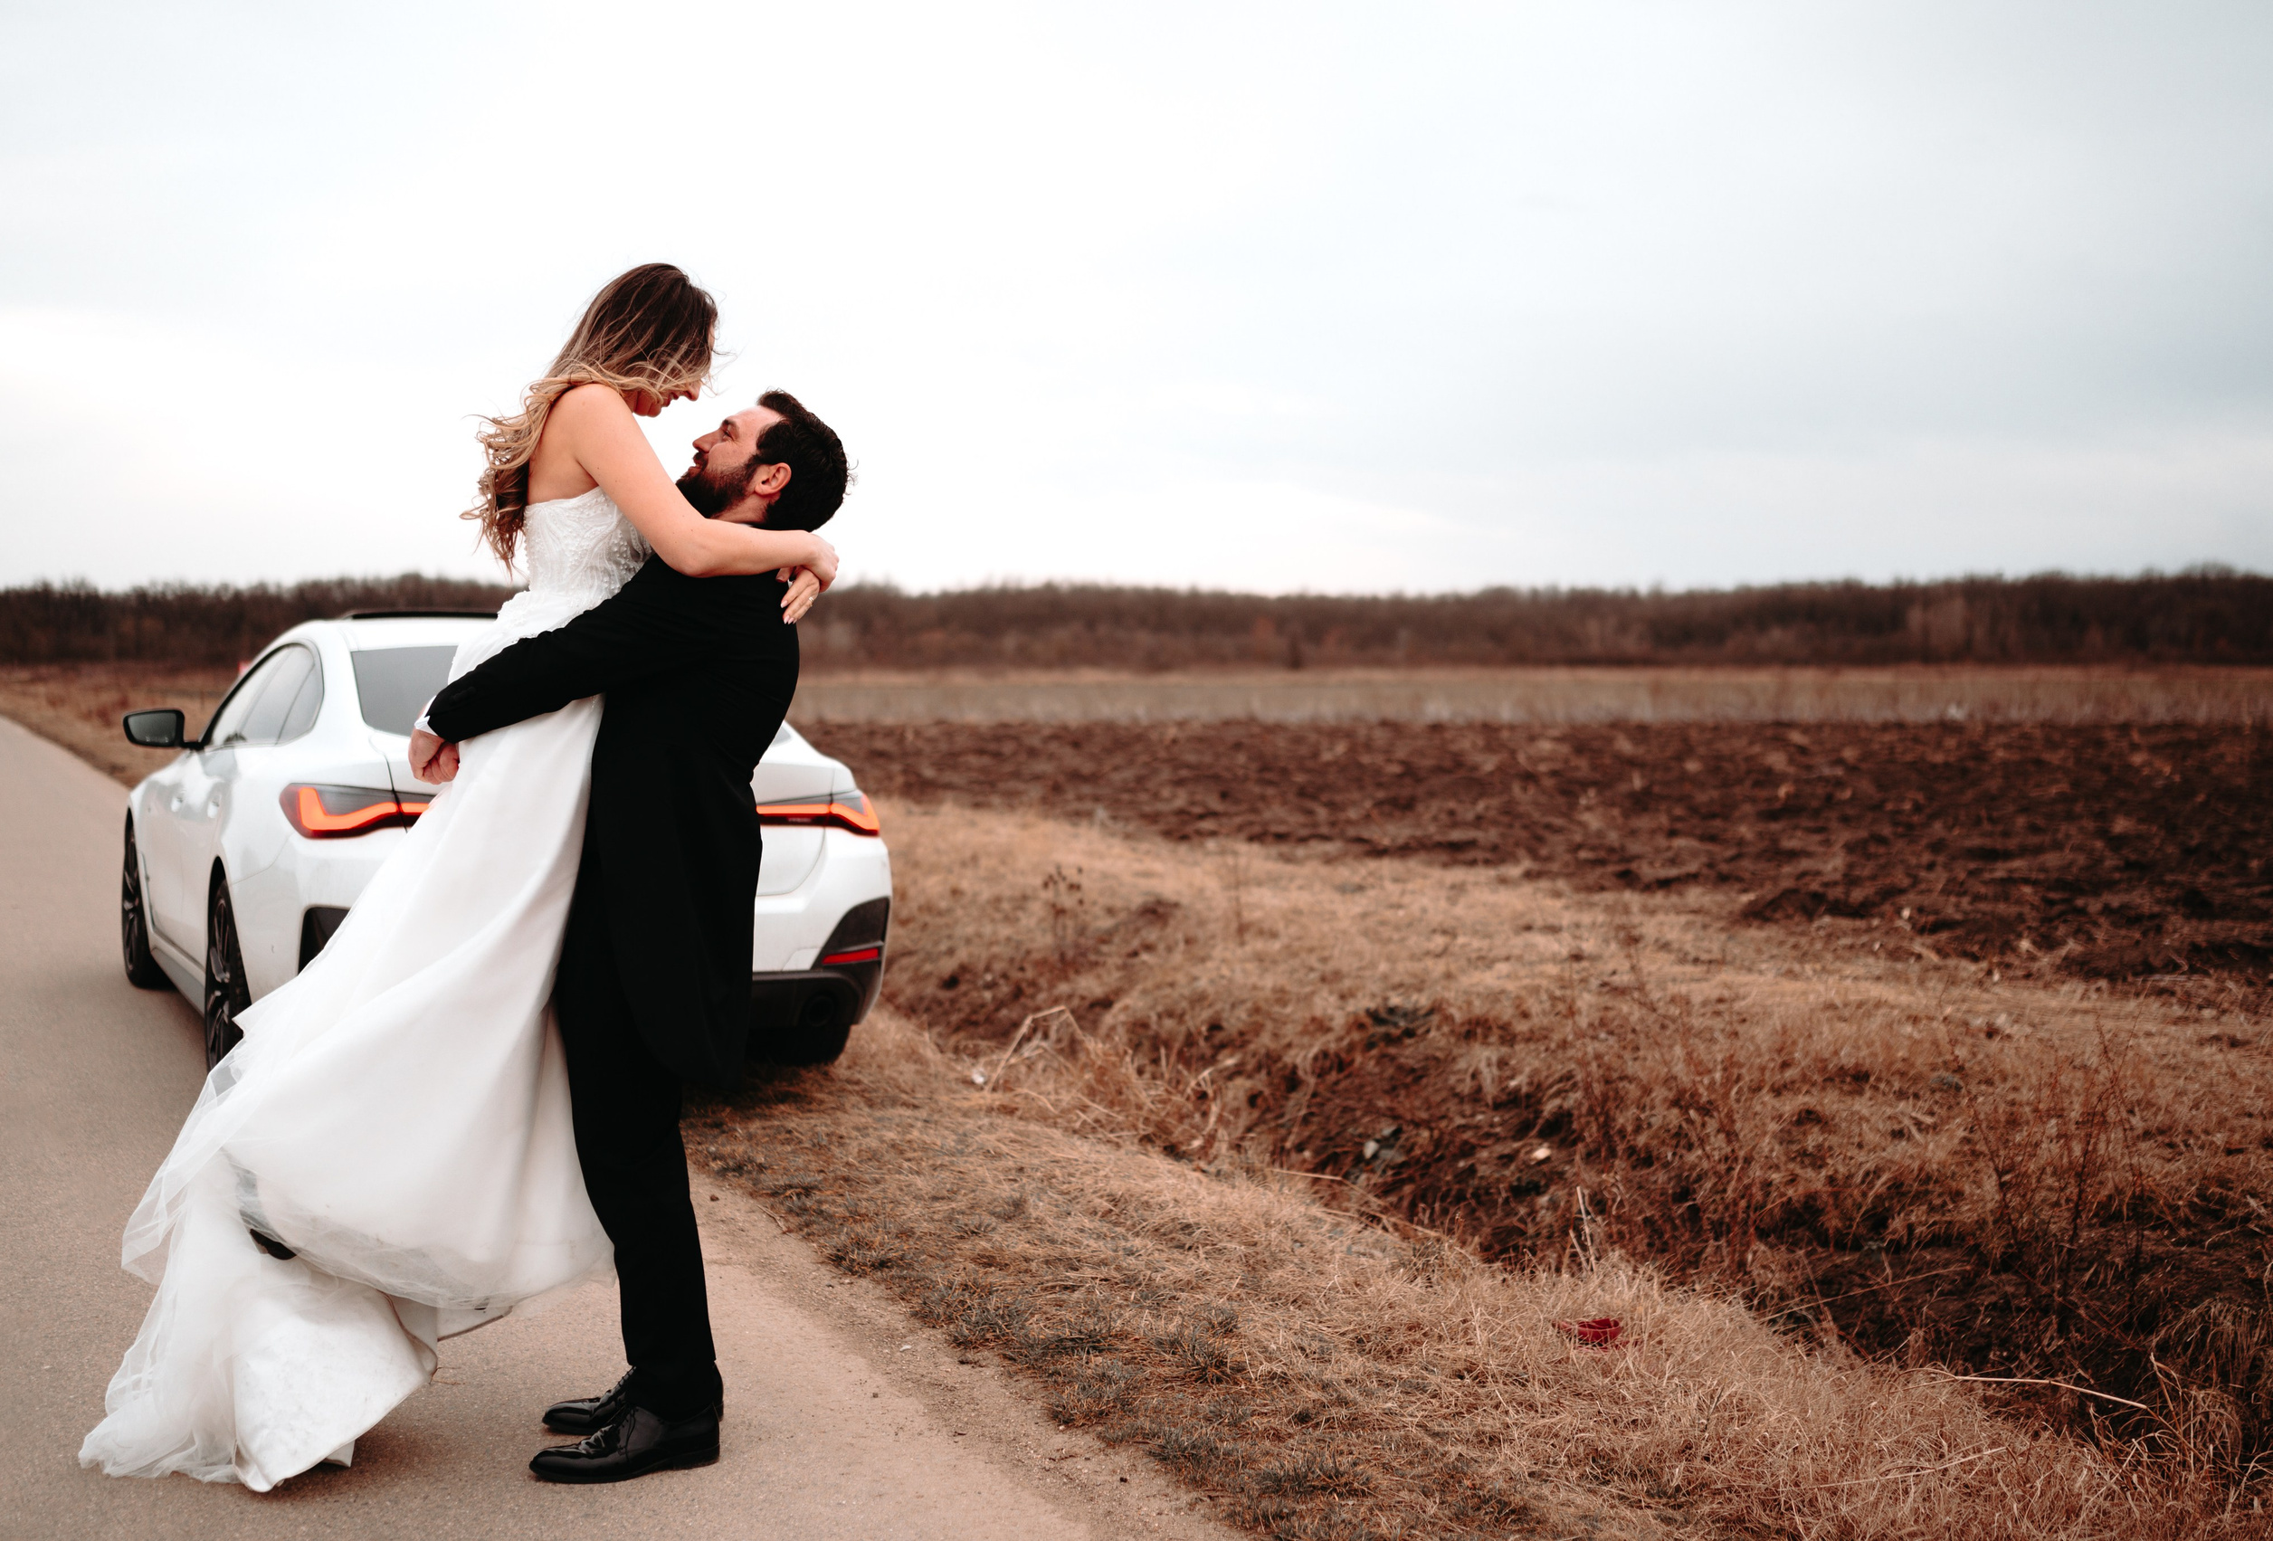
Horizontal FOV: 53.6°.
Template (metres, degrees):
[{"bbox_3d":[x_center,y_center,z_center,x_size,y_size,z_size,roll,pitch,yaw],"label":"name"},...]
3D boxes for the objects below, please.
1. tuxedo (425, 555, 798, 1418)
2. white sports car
[{"bbox_3d":[-0.846,0.345,3.630,0.600,1.410,0.540,0,3,-10],"label":"tuxedo"},{"bbox_3d":[-2.430,0.165,7.930,1.920,1.440,4.760,-1,3,-29],"label":"white sports car"}]

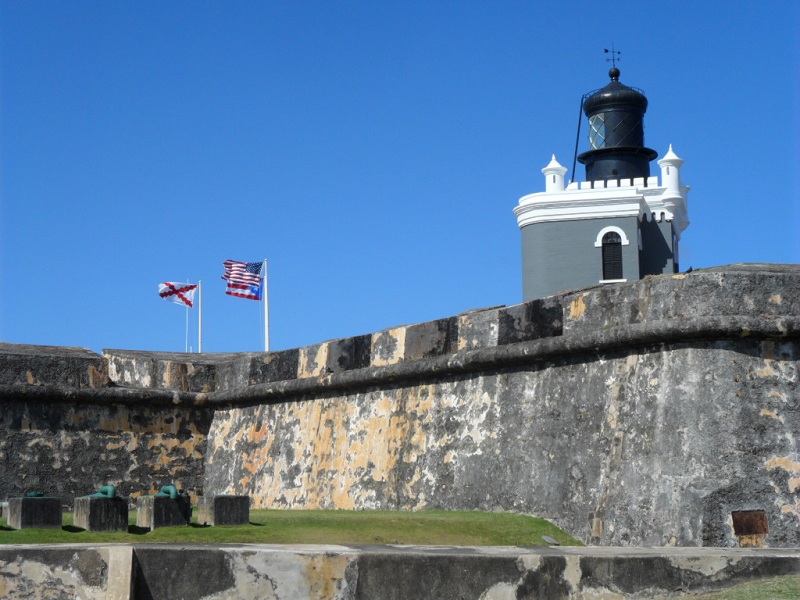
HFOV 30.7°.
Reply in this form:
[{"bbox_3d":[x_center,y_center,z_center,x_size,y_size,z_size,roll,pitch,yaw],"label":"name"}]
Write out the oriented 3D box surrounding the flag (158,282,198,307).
[{"bbox_3d":[-14.588,-0.362,95.890,2.550,1.570,0.400,0,-8,0],"label":"flag"}]

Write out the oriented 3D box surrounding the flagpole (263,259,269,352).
[{"bbox_3d":[-8.189,1.455,88.586,0.200,8.000,0.200,0,-8,0],"label":"flagpole"}]

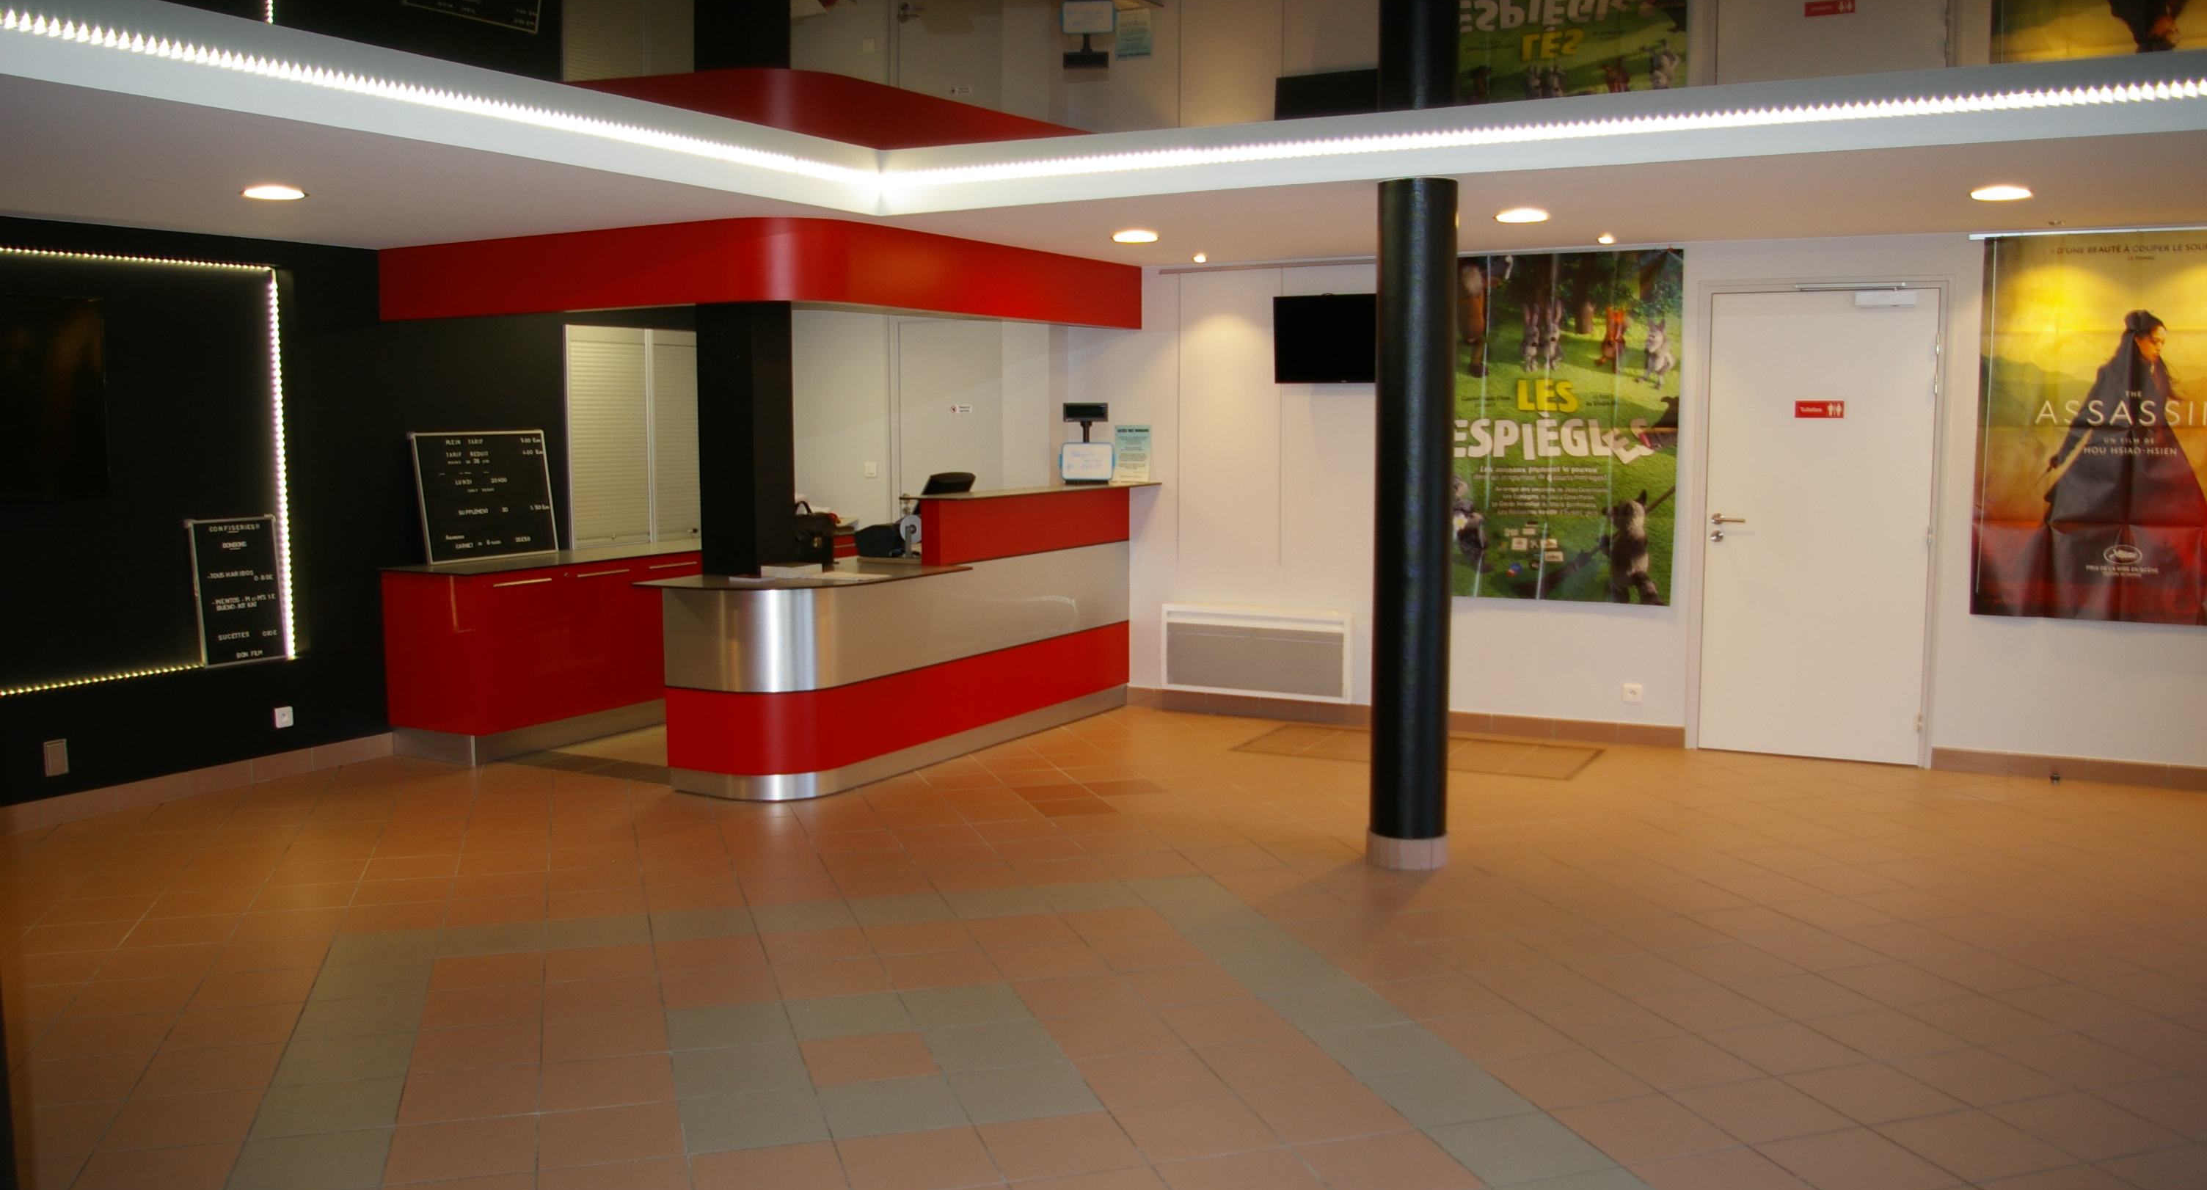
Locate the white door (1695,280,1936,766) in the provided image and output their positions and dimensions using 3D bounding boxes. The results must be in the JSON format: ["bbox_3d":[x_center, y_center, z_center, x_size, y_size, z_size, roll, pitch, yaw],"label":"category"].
[{"bbox_3d":[3.102,-0.291,7.209,0.915,2.038,0.060,3,6,25],"label":"white door"}]

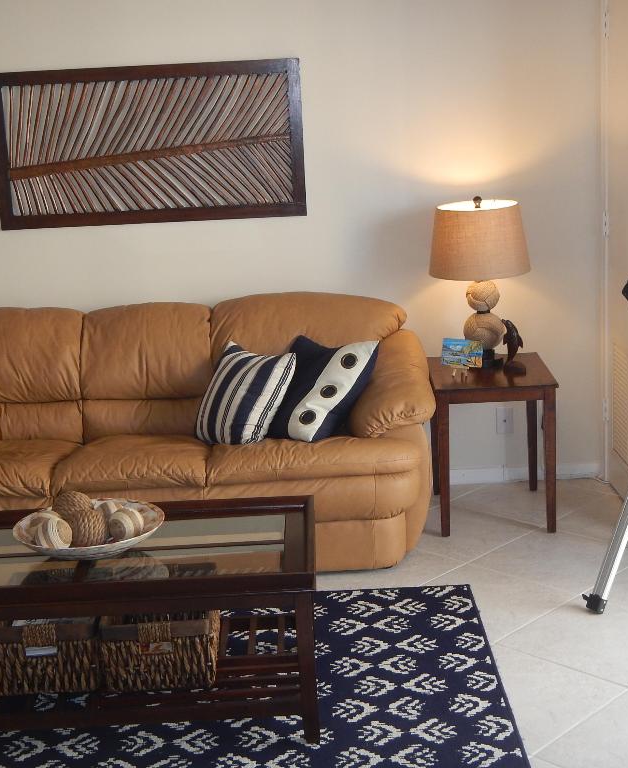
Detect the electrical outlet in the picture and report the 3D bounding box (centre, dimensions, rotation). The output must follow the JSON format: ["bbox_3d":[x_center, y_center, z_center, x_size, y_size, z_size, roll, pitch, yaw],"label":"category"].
[{"bbox_3d":[0.797,0.156,5.300,0.071,0.113,0.010,-3,13,1],"label":"electrical outlet"}]

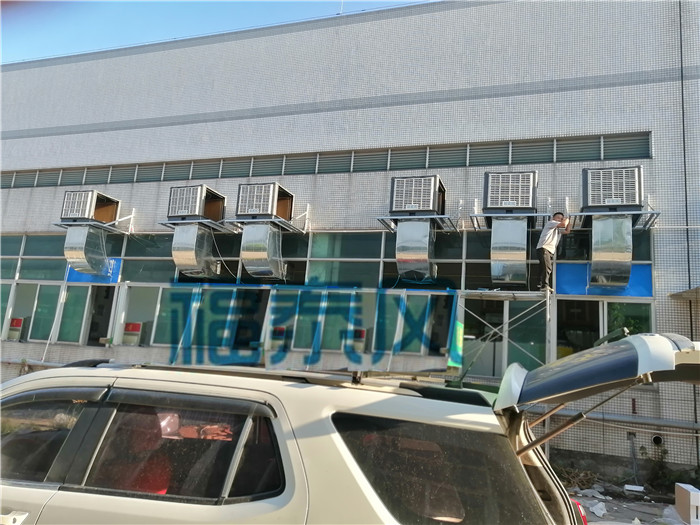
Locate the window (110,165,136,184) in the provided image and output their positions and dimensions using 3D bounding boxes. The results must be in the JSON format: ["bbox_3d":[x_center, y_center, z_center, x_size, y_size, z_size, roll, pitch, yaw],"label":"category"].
[{"bbox_3d":[-6.792,-2.640,15.751,0.959,0.517,0.080,1,-10,18],"label":"window"}]

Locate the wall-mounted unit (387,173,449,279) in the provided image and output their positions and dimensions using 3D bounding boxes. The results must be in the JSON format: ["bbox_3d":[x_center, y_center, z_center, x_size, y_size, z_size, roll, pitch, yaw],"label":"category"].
[{"bbox_3d":[1.598,-0.748,12.321,1.082,2.223,1.206,1,-11,19],"label":"wall-mounted unit"}]

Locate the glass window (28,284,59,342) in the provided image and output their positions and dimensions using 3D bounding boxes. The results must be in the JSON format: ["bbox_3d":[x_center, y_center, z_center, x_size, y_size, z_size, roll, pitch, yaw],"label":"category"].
[{"bbox_3d":[-9.282,1.540,16.004,0.922,1.686,0.080,1,-11,19],"label":"glass window"}]

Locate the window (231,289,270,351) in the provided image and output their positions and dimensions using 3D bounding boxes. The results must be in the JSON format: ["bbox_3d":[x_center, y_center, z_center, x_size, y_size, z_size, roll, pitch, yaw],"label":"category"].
[{"bbox_3d":[-2.438,1.368,12.791,0.925,1.446,0.100,1,-10,18],"label":"window"}]

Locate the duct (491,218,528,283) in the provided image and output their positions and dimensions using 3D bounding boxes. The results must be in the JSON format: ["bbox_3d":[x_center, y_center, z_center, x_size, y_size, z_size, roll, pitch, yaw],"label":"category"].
[{"bbox_3d":[3.495,-0.231,11.492,0.717,1.278,0.940,1,-10,19],"label":"duct"}]

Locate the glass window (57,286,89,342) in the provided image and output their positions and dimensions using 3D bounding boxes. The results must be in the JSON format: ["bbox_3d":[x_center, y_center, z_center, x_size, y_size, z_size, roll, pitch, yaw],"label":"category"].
[{"bbox_3d":[-8.040,1.503,15.303,0.898,1.652,0.080,1,-10,18],"label":"glass window"}]

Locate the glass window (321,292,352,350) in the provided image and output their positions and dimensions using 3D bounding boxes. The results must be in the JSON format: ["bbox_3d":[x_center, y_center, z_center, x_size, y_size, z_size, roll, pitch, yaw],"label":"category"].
[{"bbox_3d":[-0.319,1.355,12.093,0.630,1.351,0.100,1,-10,18],"label":"glass window"}]

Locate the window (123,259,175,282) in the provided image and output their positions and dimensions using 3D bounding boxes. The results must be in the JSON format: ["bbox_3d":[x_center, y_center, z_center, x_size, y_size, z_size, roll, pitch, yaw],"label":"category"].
[{"bbox_3d":[-5.368,0.238,13.976,1.784,0.630,0.100,1,-10,18],"label":"window"}]

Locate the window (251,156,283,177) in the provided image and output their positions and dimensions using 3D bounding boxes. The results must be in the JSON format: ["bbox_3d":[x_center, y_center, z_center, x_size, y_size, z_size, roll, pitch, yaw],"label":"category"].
[{"bbox_3d":[-2.282,-2.705,14.824,0.980,0.570,0.120,1,-11,19],"label":"window"}]

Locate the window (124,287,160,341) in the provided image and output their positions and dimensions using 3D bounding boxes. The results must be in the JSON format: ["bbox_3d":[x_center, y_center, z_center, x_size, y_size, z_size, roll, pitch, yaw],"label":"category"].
[{"bbox_3d":[-5.896,1.460,14.839,1.077,1.526,0.080,1,-11,19],"label":"window"}]

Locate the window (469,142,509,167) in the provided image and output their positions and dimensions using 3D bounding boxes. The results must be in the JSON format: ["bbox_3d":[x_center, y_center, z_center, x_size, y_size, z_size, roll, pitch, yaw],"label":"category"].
[{"bbox_3d":[3.307,-2.575,12.487,0.967,0.573,0.080,1,-11,19],"label":"window"}]

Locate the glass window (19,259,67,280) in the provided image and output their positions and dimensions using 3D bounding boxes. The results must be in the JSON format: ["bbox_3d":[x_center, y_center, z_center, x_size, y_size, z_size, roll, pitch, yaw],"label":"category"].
[{"bbox_3d":[-9.569,0.224,16.386,1.881,0.697,0.080,1,-11,19],"label":"glass window"}]

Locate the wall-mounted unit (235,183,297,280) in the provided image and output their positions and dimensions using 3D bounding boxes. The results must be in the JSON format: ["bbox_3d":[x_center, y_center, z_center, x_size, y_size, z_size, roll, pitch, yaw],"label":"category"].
[{"bbox_3d":[-2.190,-0.790,13.612,1.082,2.223,1.206,1,-11,19],"label":"wall-mounted unit"}]

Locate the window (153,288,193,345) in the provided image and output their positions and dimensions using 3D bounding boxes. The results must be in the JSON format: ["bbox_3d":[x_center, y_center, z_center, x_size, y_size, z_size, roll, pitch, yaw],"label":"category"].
[{"bbox_3d":[-4.511,1.397,13.472,1.080,1.458,0.100,1,-10,18],"label":"window"}]

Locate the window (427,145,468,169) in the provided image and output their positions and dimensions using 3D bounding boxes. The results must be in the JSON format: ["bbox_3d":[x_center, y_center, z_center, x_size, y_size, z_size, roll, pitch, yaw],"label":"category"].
[{"bbox_3d":[2.385,-2.583,12.811,0.987,0.568,0.080,1,-11,19],"label":"window"}]

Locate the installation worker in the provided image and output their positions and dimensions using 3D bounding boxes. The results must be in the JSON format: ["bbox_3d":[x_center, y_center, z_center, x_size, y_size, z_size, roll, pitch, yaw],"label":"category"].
[{"bbox_3d":[4.284,-0.240,11.034,0.620,1.674,0.500,3,-10,9],"label":"installation worker"}]

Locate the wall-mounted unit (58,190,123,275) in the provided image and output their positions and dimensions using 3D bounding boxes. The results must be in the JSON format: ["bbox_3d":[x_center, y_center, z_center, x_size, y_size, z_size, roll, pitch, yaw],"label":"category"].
[{"bbox_3d":[-7.622,-0.851,15.463,1.082,2.223,1.206,1,-11,19],"label":"wall-mounted unit"}]

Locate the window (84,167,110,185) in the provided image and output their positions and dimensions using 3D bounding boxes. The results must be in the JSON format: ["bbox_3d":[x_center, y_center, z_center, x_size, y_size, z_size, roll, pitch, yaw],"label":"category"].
[{"bbox_3d":[-7.709,-2.649,16.057,0.975,0.512,0.080,1,-10,18],"label":"window"}]

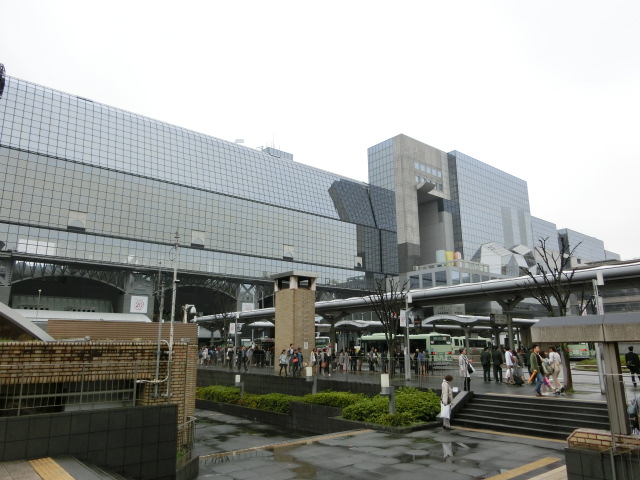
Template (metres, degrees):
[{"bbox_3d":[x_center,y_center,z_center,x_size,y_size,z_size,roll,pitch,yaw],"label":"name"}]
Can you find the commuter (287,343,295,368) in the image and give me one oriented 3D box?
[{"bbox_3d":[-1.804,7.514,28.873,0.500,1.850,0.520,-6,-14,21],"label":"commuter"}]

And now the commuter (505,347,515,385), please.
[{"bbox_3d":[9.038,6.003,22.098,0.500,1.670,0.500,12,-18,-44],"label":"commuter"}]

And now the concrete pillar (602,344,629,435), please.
[{"bbox_3d":[4.755,2.378,7.400,0.200,1.380,0.200,11,-17,-42],"label":"concrete pillar"}]

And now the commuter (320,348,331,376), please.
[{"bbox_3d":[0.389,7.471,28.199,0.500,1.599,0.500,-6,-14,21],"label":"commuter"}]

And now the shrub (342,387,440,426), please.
[{"bbox_3d":[2.545,5.632,15.840,2.700,0.780,2.600,10,-17,-38],"label":"shrub"}]

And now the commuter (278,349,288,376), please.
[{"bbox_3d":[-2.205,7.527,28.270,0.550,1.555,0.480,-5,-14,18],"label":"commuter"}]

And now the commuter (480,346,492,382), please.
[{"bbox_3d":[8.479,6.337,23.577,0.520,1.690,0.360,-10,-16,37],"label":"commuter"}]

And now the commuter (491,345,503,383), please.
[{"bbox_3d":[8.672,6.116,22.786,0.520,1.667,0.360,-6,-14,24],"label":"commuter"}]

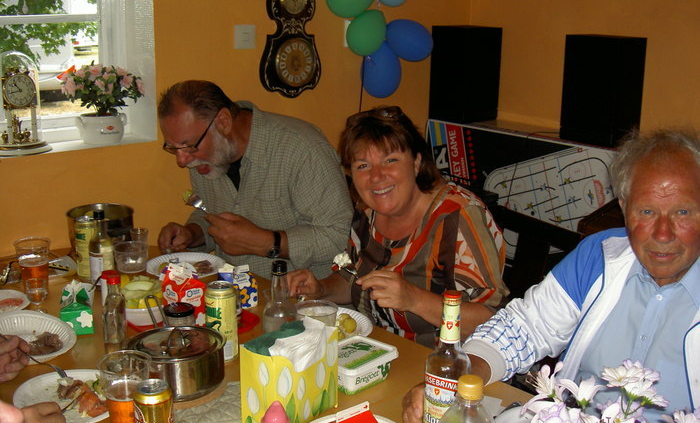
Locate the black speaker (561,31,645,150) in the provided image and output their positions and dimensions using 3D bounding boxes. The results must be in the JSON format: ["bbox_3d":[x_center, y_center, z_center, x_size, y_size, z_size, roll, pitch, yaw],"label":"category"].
[{"bbox_3d":[0.958,-0.464,2.979,0.222,0.396,0.212,-13,19,-43],"label":"black speaker"}]

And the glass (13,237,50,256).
[{"bbox_3d":[-0.847,0.147,2.122,0.094,0.129,0.094,1,14,0],"label":"glass"}]

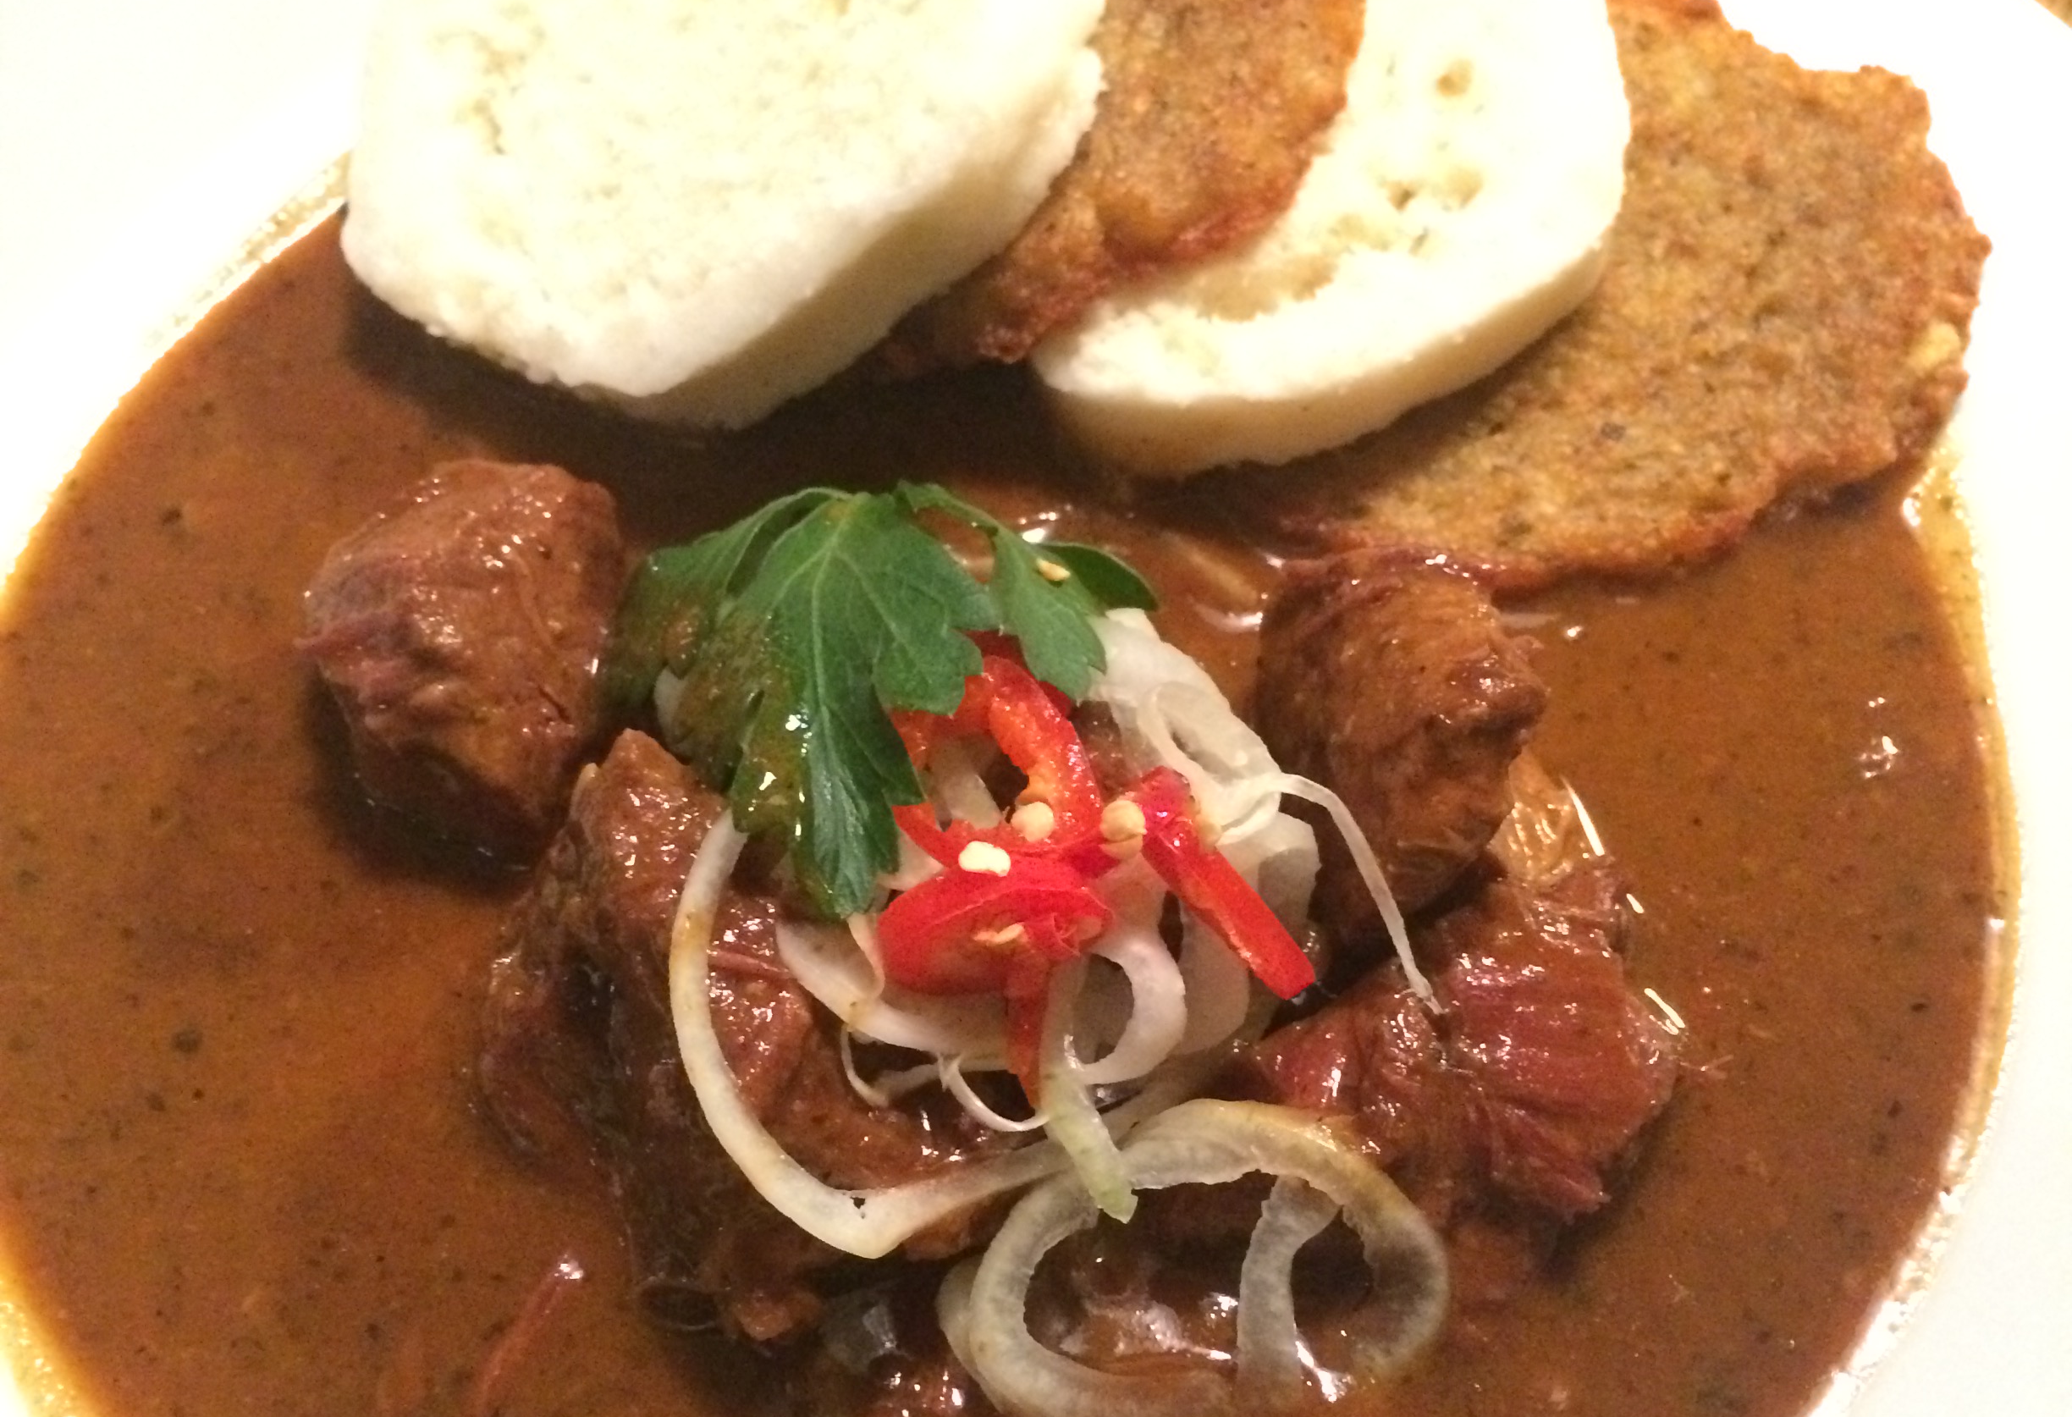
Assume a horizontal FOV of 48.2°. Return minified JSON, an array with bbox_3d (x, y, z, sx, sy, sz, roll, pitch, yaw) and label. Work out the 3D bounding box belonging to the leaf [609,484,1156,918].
[{"bbox_3d":[-0.014,-0.001,0.207,0.046,0.020,0.035,-3,58,0],"label":"leaf"}]

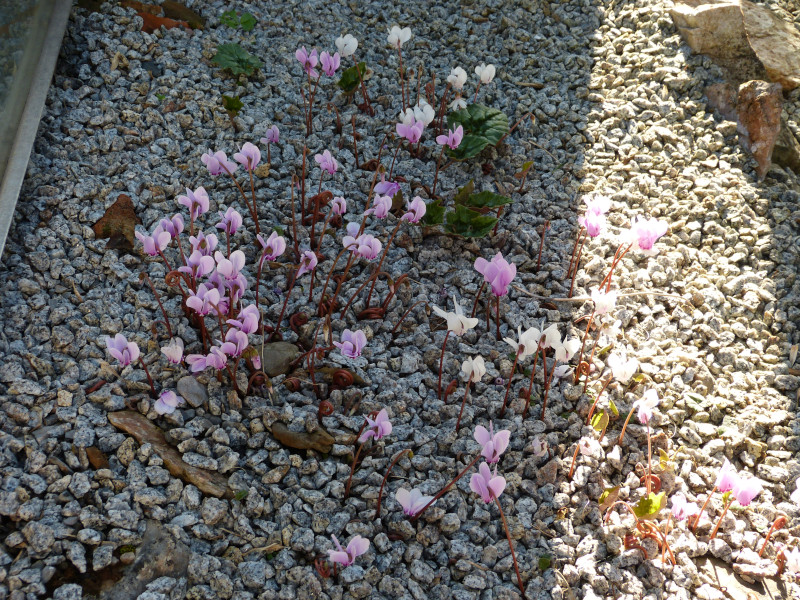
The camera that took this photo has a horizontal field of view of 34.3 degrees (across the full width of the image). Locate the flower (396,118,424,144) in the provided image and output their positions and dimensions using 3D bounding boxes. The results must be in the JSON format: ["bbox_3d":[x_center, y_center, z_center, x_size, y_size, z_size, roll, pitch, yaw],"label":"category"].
[{"bbox_3d":[0.011,-0.185,1.420,0.029,0.024,0.025,-18,39,-24],"label":"flower"}]

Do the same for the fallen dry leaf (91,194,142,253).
[{"bbox_3d":[-0.288,-0.078,1.316,0.053,0.034,0.056,0,37,0],"label":"fallen dry leaf"}]

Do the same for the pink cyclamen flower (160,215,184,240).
[{"bbox_3d":[-0.202,-0.065,1.151,0.023,0.024,0.020,-13,40,-16],"label":"pink cyclamen flower"}]

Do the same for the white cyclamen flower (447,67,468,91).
[{"bbox_3d":[0.054,-0.210,1.227,0.020,0.021,0.018,0,38,0],"label":"white cyclamen flower"}]

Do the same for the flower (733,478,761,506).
[{"bbox_3d":[0.261,0.144,0.971,0.022,0.022,0.024,13,39,16],"label":"flower"}]

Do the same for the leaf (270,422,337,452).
[{"bbox_3d":[-0.069,0.098,0.918,0.051,0.012,0.019,17,41,20],"label":"leaf"}]

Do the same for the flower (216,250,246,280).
[{"bbox_3d":[-0.142,-0.029,1.090,0.025,0.025,0.021,-6,38,-8],"label":"flower"}]

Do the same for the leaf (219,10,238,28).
[{"bbox_3d":[-0.209,-0.342,1.580,0.025,0.014,0.023,0,36,0],"label":"leaf"}]

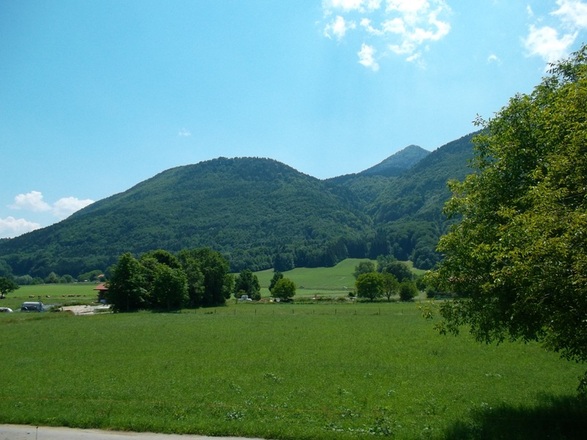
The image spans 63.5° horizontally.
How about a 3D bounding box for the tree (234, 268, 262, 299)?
[{"bbox_3d":[-15.214,21.514,157.641,8.500,10.760,8.300,0,-7,0],"label":"tree"}]

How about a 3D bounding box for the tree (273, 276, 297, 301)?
[{"bbox_3d":[-3.023,22.731,156.467,7.800,7.830,7.700,0,-7,0],"label":"tree"}]

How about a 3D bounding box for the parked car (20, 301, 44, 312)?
[{"bbox_3d":[-58.831,19.433,107.170,4.500,1.950,1.800,1,-7,-9],"label":"parked car"}]

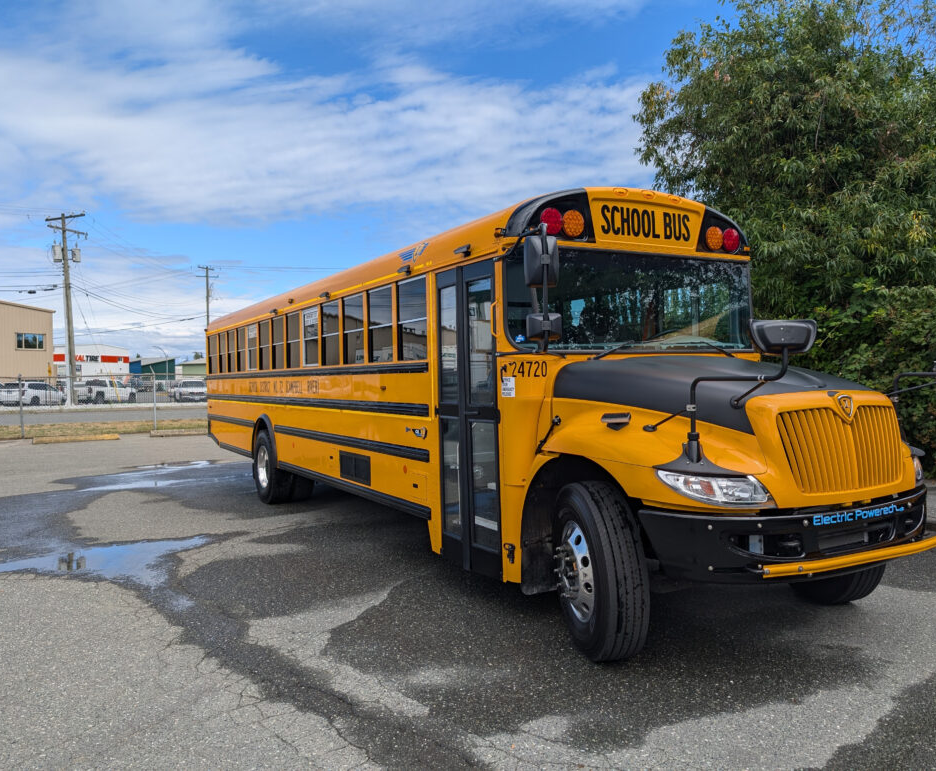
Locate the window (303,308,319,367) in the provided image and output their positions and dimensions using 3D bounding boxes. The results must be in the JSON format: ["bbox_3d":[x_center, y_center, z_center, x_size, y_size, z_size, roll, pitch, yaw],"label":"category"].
[{"bbox_3d":[-1.807,-0.552,8.251,0.060,0.680,0.590,-2,1,-31],"label":"window"}]

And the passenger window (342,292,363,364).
[{"bbox_3d":[-1.052,-0.509,6.574,0.050,0.640,0.510,-2,1,-31],"label":"passenger window"}]

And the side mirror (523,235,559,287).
[{"bbox_3d":[0.407,-0.702,3.990,0.210,0.290,0.110,-1,1,-3],"label":"side mirror"}]

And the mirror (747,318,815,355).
[{"bbox_3d":[1.380,-0.213,3.120,0.270,0.160,0.140,-1,1,0],"label":"mirror"}]

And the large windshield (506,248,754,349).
[{"bbox_3d":[1.259,-0.585,5.069,2.200,0.690,0.160,-2,-4,-31],"label":"large windshield"}]

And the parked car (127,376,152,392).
[{"bbox_3d":[-41.456,-0.127,90.000,1.900,1.850,4.700,-1,1,-6],"label":"parked car"}]

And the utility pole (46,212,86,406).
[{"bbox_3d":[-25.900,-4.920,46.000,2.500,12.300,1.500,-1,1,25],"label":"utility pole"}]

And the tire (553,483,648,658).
[{"bbox_3d":[0.782,1.103,4.276,0.280,1.020,1.020,-2,1,-9],"label":"tire"}]

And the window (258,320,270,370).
[{"bbox_3d":[-2.833,-0.562,9.971,0.060,0.690,0.590,-2,1,-31],"label":"window"}]

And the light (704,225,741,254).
[{"bbox_3d":[2.035,-1.157,5.680,0.380,0.200,0.100,-2,1,-31],"label":"light"}]

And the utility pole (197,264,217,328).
[{"bbox_3d":[-28.500,-6.140,78.000,2.400,14.000,1.400,-2,1,-18],"label":"utility pole"}]

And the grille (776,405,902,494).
[{"bbox_3d":[2.129,0.357,3.988,1.070,0.470,0.160,-2,1,-31],"label":"grille"}]

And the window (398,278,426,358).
[{"bbox_3d":[-0.432,-0.511,5.558,0.050,0.640,0.510,-2,1,-31],"label":"window"}]

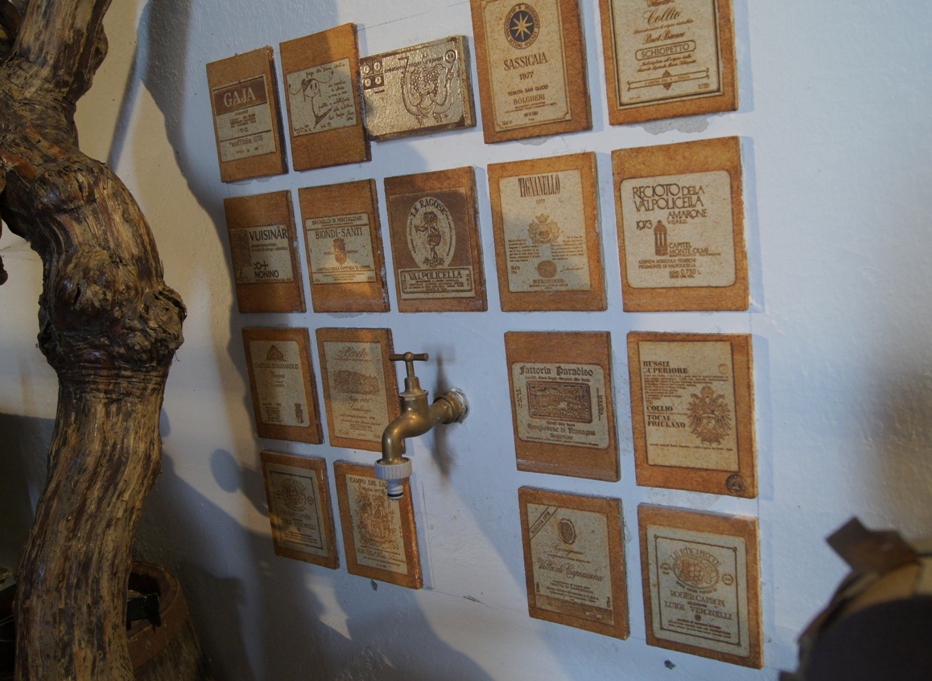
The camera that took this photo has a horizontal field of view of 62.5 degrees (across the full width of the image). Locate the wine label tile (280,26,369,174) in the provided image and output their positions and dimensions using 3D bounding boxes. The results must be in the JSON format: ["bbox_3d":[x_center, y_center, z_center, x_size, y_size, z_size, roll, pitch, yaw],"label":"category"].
[{"bbox_3d":[-0.165,-0.280,0.900,0.115,0.151,0.009,0,10,33],"label":"wine label tile"}]

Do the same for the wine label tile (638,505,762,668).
[{"bbox_3d":[0.229,0.239,0.754,0.115,0.151,0.009,0,10,33],"label":"wine label tile"}]

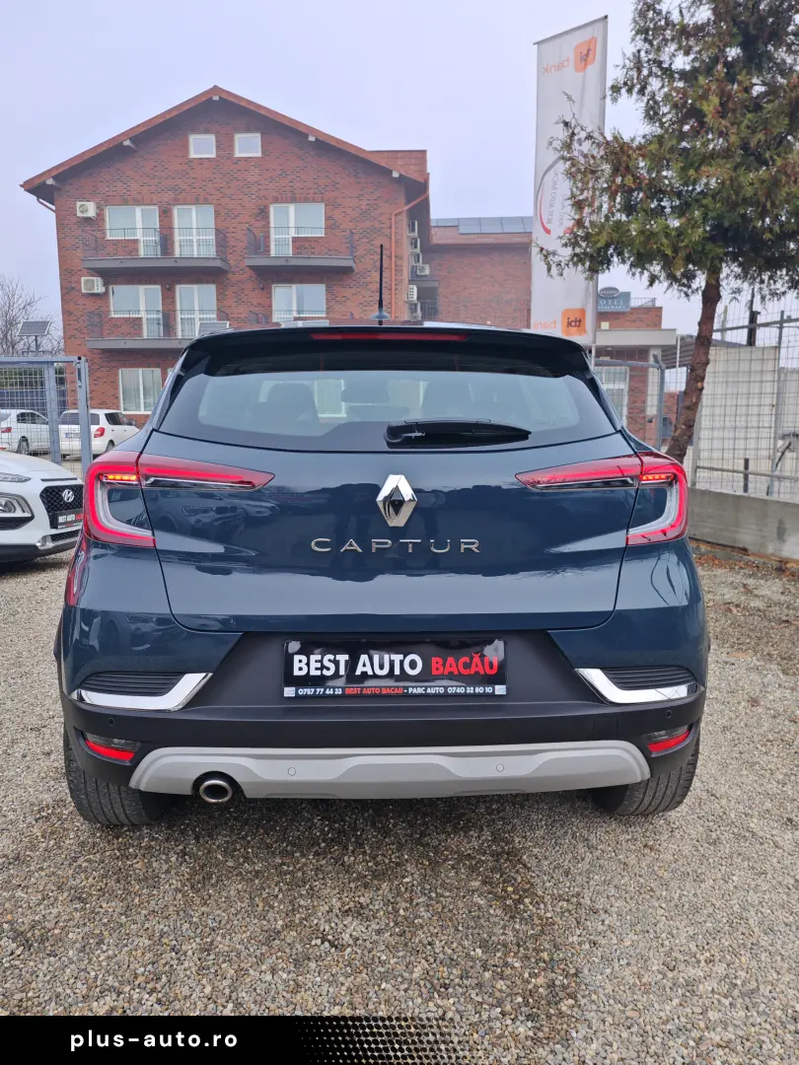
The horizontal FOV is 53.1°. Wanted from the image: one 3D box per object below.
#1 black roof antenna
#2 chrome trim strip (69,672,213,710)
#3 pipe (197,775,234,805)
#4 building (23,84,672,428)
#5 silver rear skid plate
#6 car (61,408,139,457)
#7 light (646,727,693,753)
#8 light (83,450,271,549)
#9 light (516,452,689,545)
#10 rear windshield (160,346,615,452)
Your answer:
[{"bbox_3d":[-0.053,-0.735,2.350,0.060,0.225,0.150,0,9,-3],"label":"black roof antenna"},{"bbox_3d":[-0.613,0.364,1.877,0.360,0.082,0.093,1,9,5],"label":"chrome trim strip"},{"bbox_3d":[-0.440,0.608,1.950,0.082,0.068,0.140,0,9,-3],"label":"pipe"},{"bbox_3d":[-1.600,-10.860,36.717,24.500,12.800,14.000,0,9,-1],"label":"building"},{"bbox_3d":[-0.011,0.560,1.926,1.310,0.155,0.170,0,9,-3],"label":"silver rear skid plate"},{"bbox_3d":[-9.744,-3.394,27.016,1.680,1.540,4.100,1,9,5],"label":"car"},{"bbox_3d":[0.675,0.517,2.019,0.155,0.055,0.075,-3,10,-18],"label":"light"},{"bbox_3d":[-0.542,-0.088,1.952,0.500,0.235,0.260,1,9,4],"label":"light"},{"bbox_3d":[0.505,-0.091,1.985,0.500,0.212,0.240,-1,10,-8],"label":"light"},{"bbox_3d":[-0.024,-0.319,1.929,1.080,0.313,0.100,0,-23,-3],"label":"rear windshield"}]

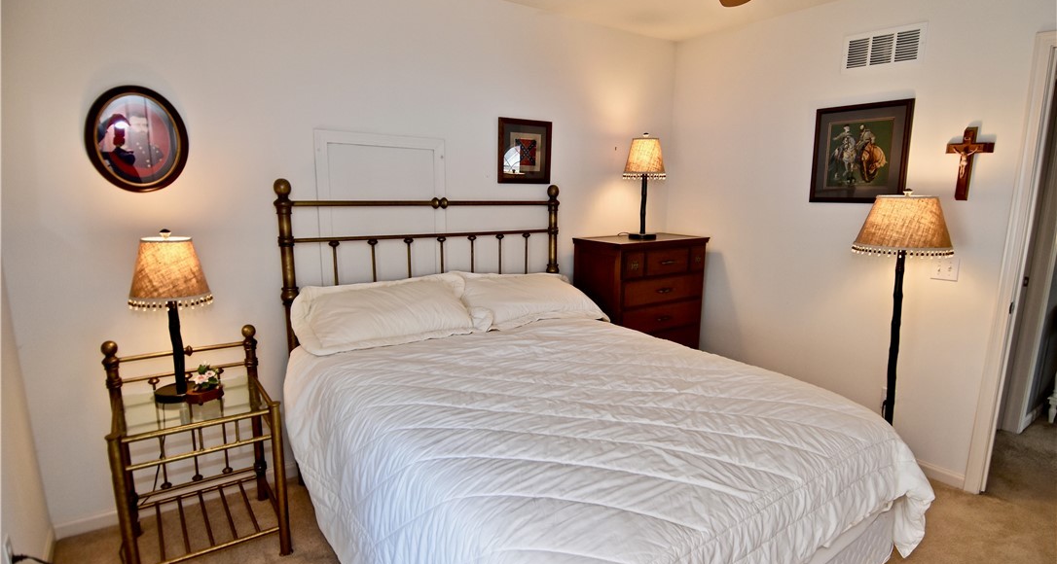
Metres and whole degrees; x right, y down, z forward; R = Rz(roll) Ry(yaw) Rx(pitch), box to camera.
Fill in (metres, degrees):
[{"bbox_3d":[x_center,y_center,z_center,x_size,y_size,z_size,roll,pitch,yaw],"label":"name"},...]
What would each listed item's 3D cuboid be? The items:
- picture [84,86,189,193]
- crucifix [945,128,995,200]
[{"bbox_3d":[-1.517,-0.552,2.061,0.323,0.405,0.030,-7,12,-35],"label":"picture"},{"bbox_3d":[2.098,-0.561,2.523,0.030,0.338,0.160,-8,13,-39],"label":"crucifix"}]

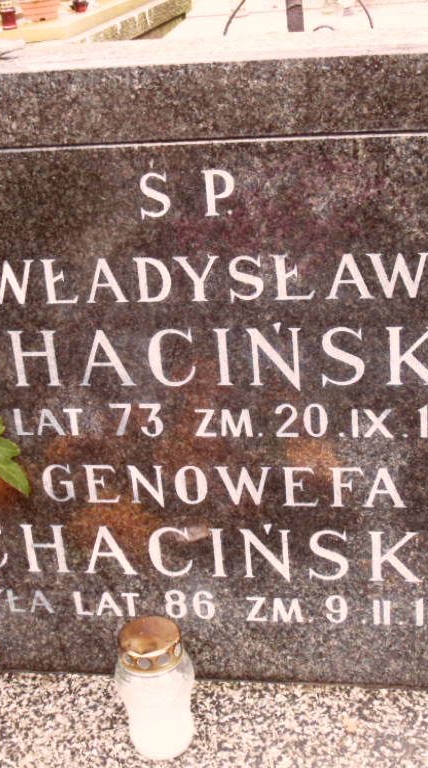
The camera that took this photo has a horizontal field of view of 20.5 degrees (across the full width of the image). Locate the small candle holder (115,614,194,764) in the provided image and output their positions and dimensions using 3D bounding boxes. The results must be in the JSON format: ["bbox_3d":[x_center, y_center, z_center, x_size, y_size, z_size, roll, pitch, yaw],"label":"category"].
[{"bbox_3d":[-0.053,0.276,1.076,0.073,0.120,0.073,-5,23,0],"label":"small candle holder"}]

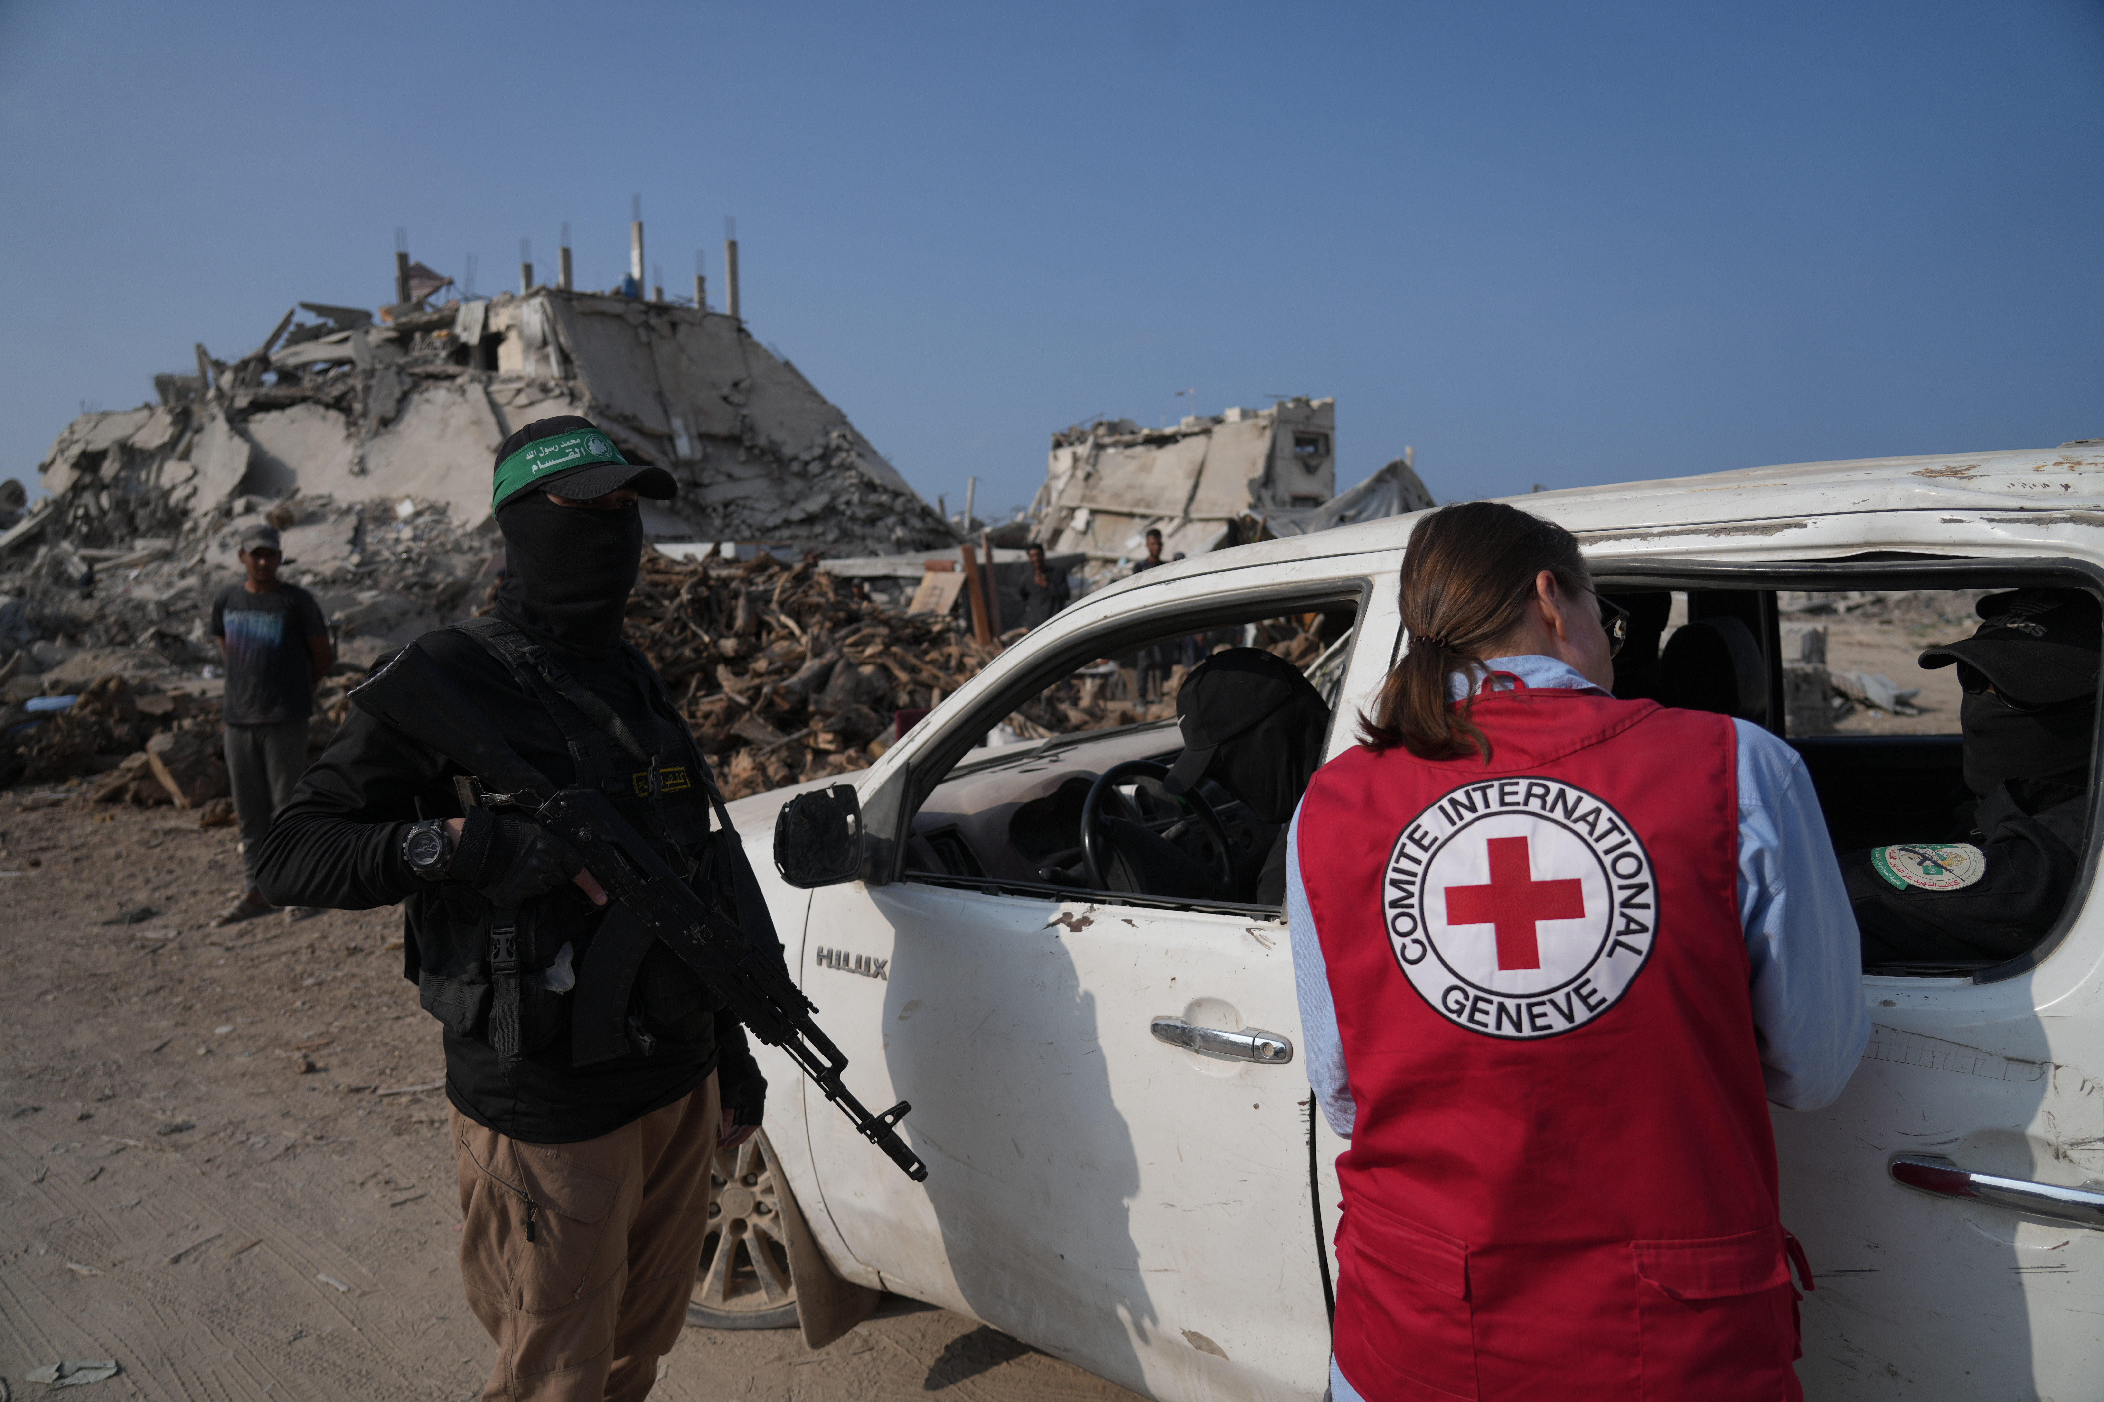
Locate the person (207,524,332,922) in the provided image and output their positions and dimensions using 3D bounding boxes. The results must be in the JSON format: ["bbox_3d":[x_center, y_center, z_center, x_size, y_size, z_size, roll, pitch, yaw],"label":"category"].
[{"bbox_3d":[-3.475,0.092,6.250,0.520,1.740,0.380,-1,6,-8],"label":"person"}]

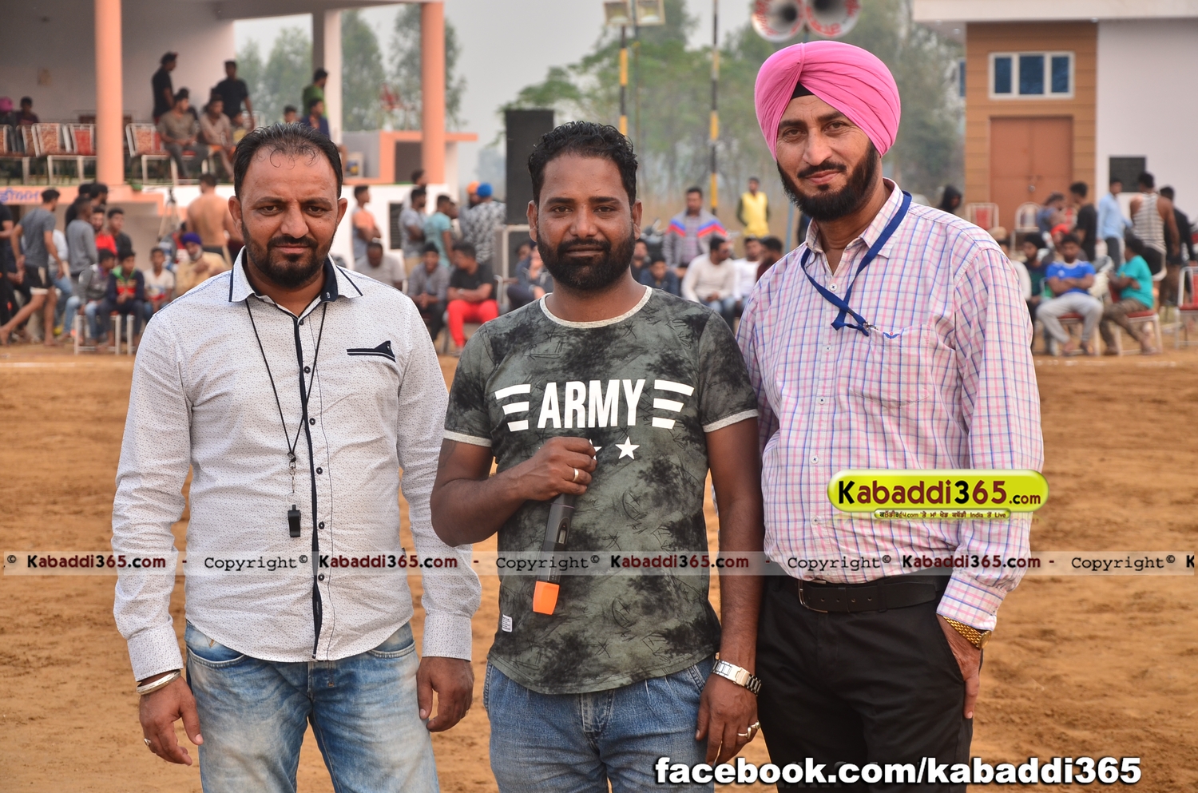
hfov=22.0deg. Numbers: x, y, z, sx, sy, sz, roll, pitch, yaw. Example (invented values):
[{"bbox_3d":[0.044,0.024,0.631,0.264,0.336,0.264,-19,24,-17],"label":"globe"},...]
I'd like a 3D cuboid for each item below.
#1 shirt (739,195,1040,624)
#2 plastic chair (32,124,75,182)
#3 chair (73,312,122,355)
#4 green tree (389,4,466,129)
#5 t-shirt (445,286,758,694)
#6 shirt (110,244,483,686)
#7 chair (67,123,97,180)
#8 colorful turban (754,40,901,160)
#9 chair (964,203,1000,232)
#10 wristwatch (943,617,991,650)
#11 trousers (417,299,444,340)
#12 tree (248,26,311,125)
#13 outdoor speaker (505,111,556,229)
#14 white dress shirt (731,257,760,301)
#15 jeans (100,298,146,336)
[{"bbox_3d":[0.447,0.014,4.750,0.510,0.670,0.330,2,4,31],"label":"shirt"},{"bbox_3d":[-7.546,-3.364,43.000,0.470,0.880,0.540,-2,4,-33],"label":"plastic chair"},{"bbox_3d":[-5.238,-0.896,32.300,0.475,0.880,0.530,0,4,0],"label":"chair"},{"bbox_3d":[-7.230,-11.747,130.000,3.400,9.600,3.400,0,4,0],"label":"green tree"},{"bbox_3d":[0.004,0.143,4.720,0.480,0.620,0.280,0,4,-5],"label":"t-shirt"},{"bbox_3d":[-0.463,0.110,4.720,0.560,0.640,0.290,-1,4,-11],"label":"shirt"},{"bbox_3d":[-7.149,-3.380,43.200,0.470,0.880,0.540,-2,4,-33],"label":"chair"},{"bbox_3d":[0.349,-0.454,4.720,0.215,0.185,0.255,-4,5,22],"label":"colorful turban"},{"bbox_3d":[5.589,-2.367,45.000,0.475,0.880,0.530,0,4,6],"label":"chair"},{"bbox_3d":[0.528,0.340,4.450,0.060,0.036,0.058,31,9,15],"label":"wristwatch"},{"bbox_3d":[-1.767,-0.783,32.300,0.450,0.480,0.550,0,4,3],"label":"trousers"},{"bbox_3d":[-10.229,-8.460,100.000,2.600,7.100,2.600,0,4,0],"label":"tree"},{"bbox_3d":[-0.780,-2.600,35.000,0.550,1.320,0.550,0,4,-2],"label":"outdoor speaker"},{"bbox_3d":[1.615,-1.251,33.000,0.450,0.540,0.350,1,4,9],"label":"white dress shirt"},{"bbox_3d":[-4.973,-0.820,32.200,0.460,0.430,0.480,-1,4,-9],"label":"jeans"}]

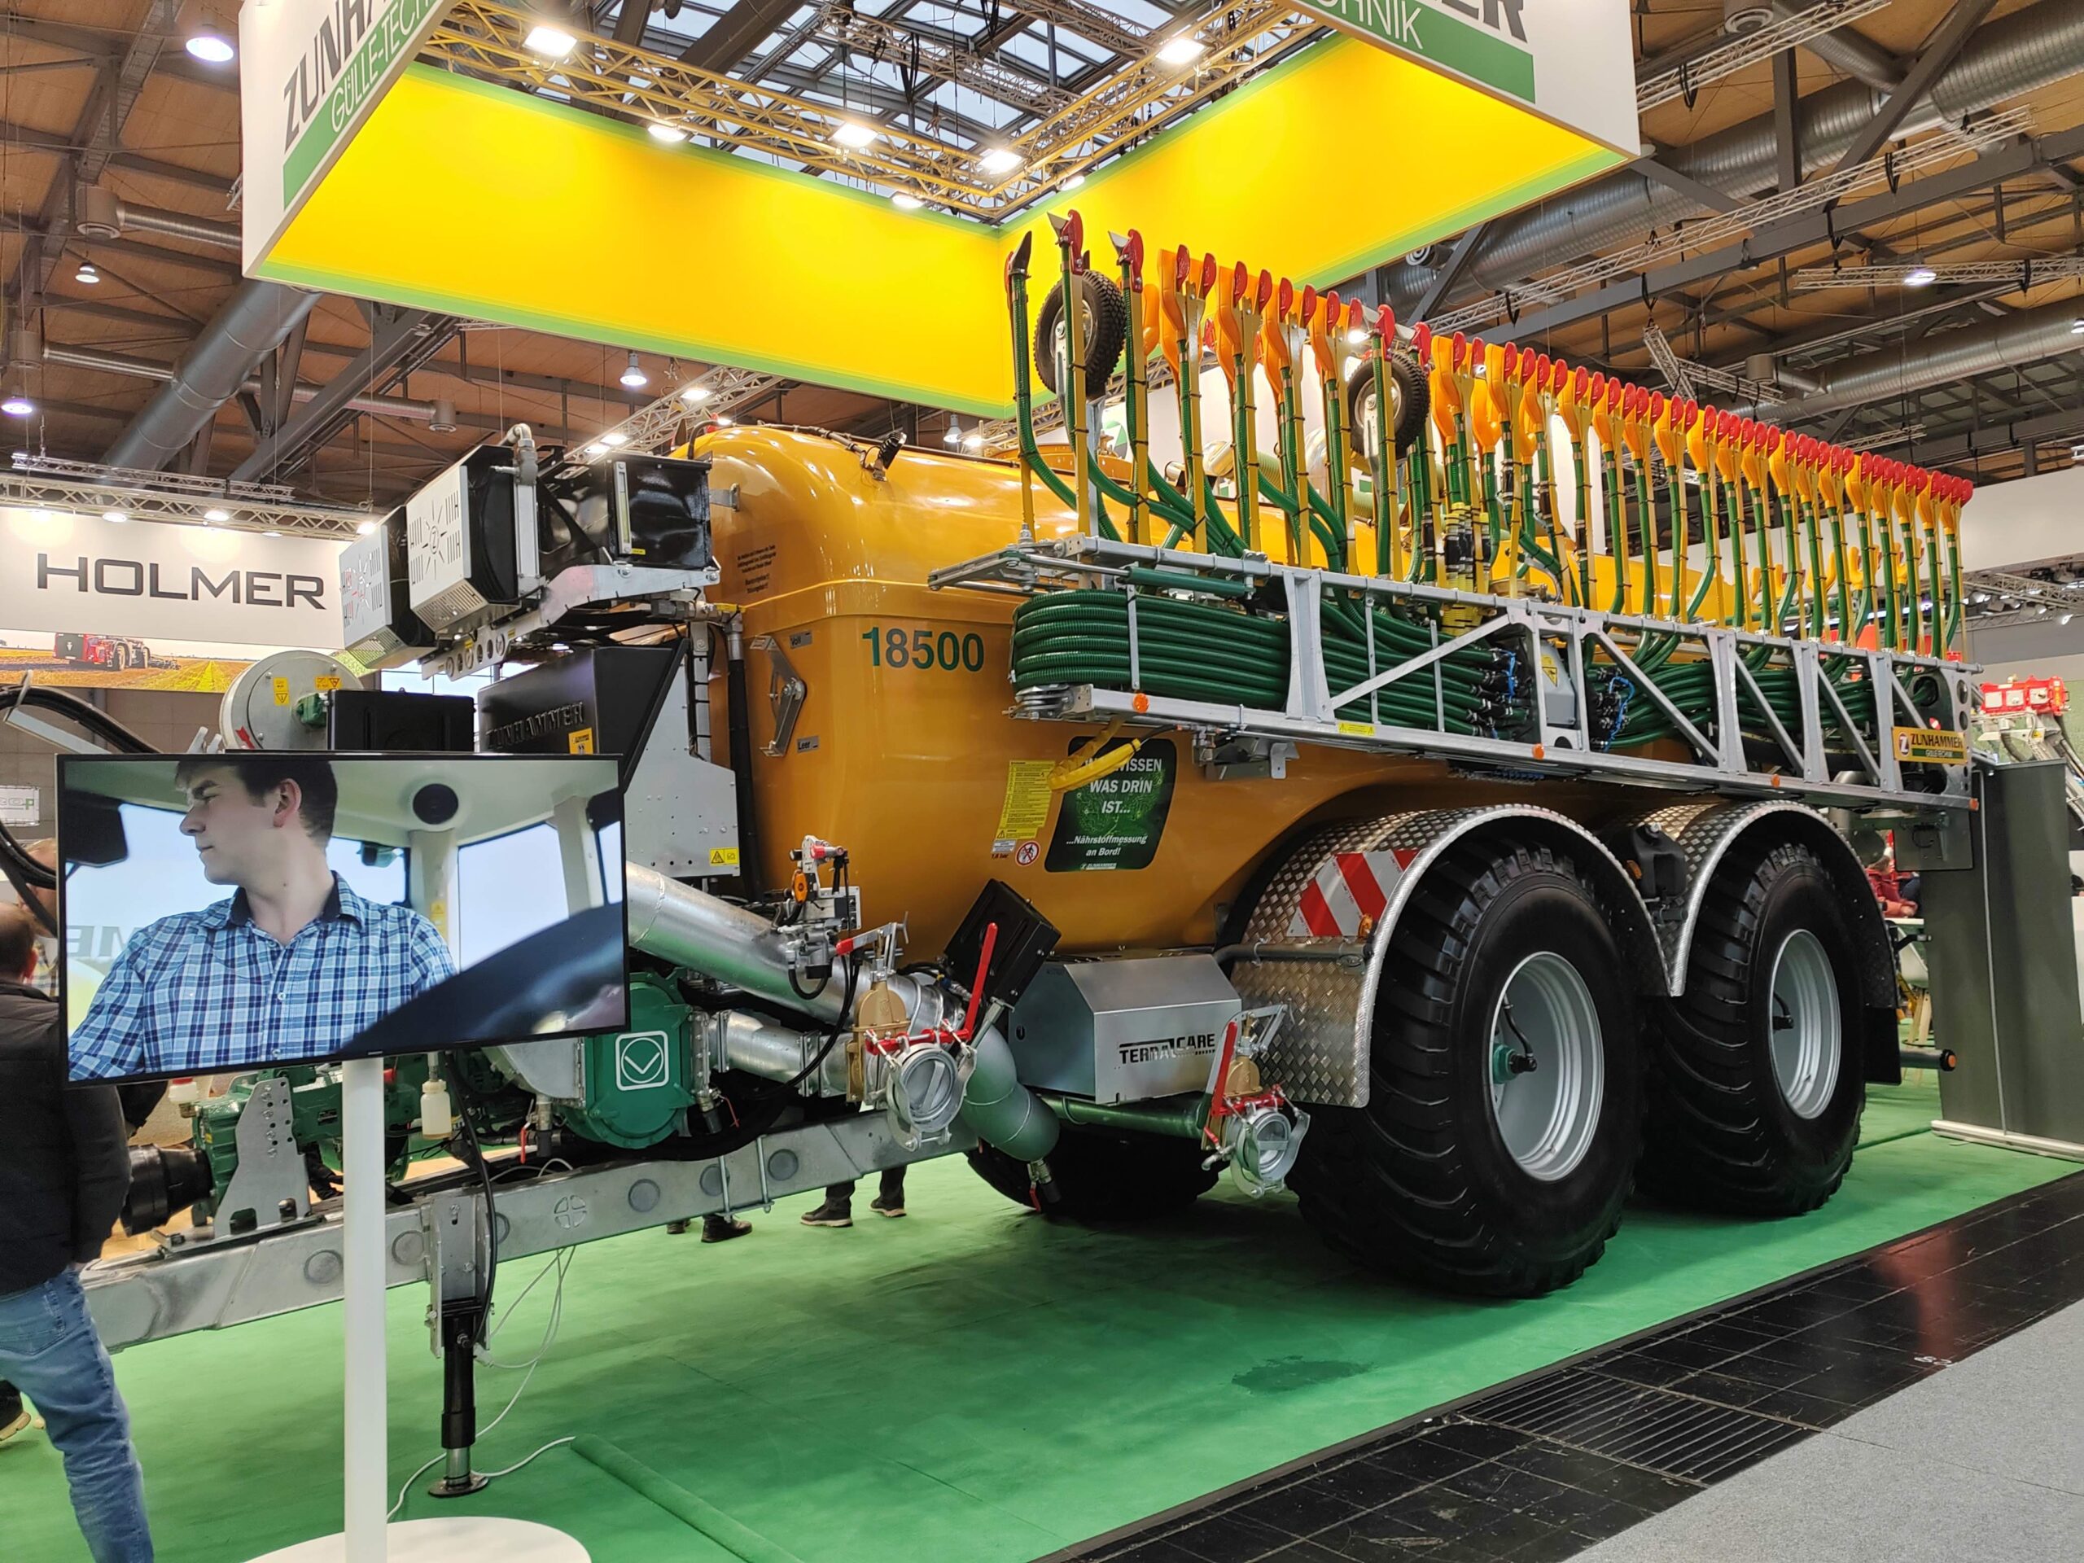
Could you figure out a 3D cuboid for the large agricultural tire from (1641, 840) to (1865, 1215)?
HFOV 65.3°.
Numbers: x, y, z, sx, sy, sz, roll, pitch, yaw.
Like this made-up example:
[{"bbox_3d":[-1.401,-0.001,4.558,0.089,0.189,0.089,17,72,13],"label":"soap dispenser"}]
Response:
[{"bbox_3d":[3.277,1.124,7.761,1.790,1.760,0.770,1,-5,-42],"label":"large agricultural tire"}]

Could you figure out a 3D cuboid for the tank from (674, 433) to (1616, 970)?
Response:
[{"bbox_3d":[1.122,-0.232,7.485,6.300,1.950,2.300,1,-4,-39],"label":"tank"}]

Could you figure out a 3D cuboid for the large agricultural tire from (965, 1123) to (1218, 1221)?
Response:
[{"bbox_3d":[0.326,1.224,8.100,1.790,1.760,0.770,1,-4,-39],"label":"large agricultural tire"}]

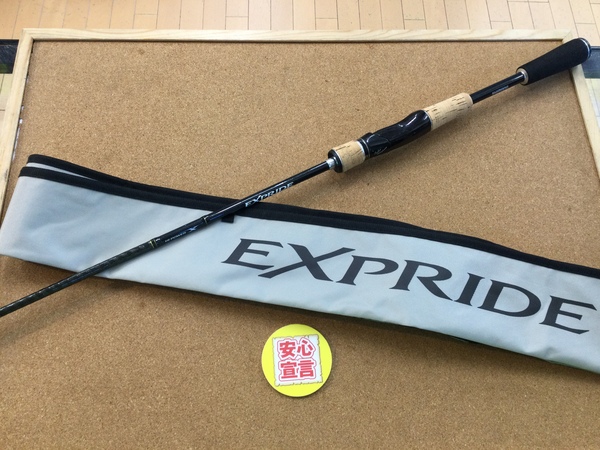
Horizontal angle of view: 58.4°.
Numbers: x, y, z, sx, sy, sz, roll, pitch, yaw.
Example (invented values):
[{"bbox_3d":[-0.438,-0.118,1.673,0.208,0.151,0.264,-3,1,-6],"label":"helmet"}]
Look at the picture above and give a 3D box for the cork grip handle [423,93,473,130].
[{"bbox_3d":[0.147,-0.114,0.541,0.051,0.021,0.021,-25,73,-14],"label":"cork grip handle"}]

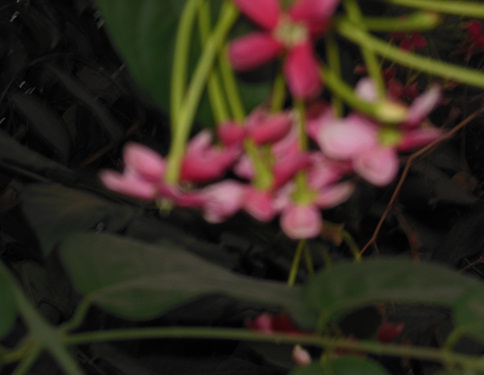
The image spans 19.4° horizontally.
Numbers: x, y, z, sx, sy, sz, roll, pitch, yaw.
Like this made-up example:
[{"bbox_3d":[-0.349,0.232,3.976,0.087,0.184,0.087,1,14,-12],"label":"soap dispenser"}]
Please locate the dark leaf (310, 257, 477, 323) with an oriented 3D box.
[{"bbox_3d":[0.054,0.037,0.510,0.064,0.016,0.025,0,28,0],"label":"dark leaf"}]

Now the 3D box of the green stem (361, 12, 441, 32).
[{"bbox_3d":[0.046,-0.048,0.410,0.024,0.004,0.004,-7,28,0],"label":"green stem"}]

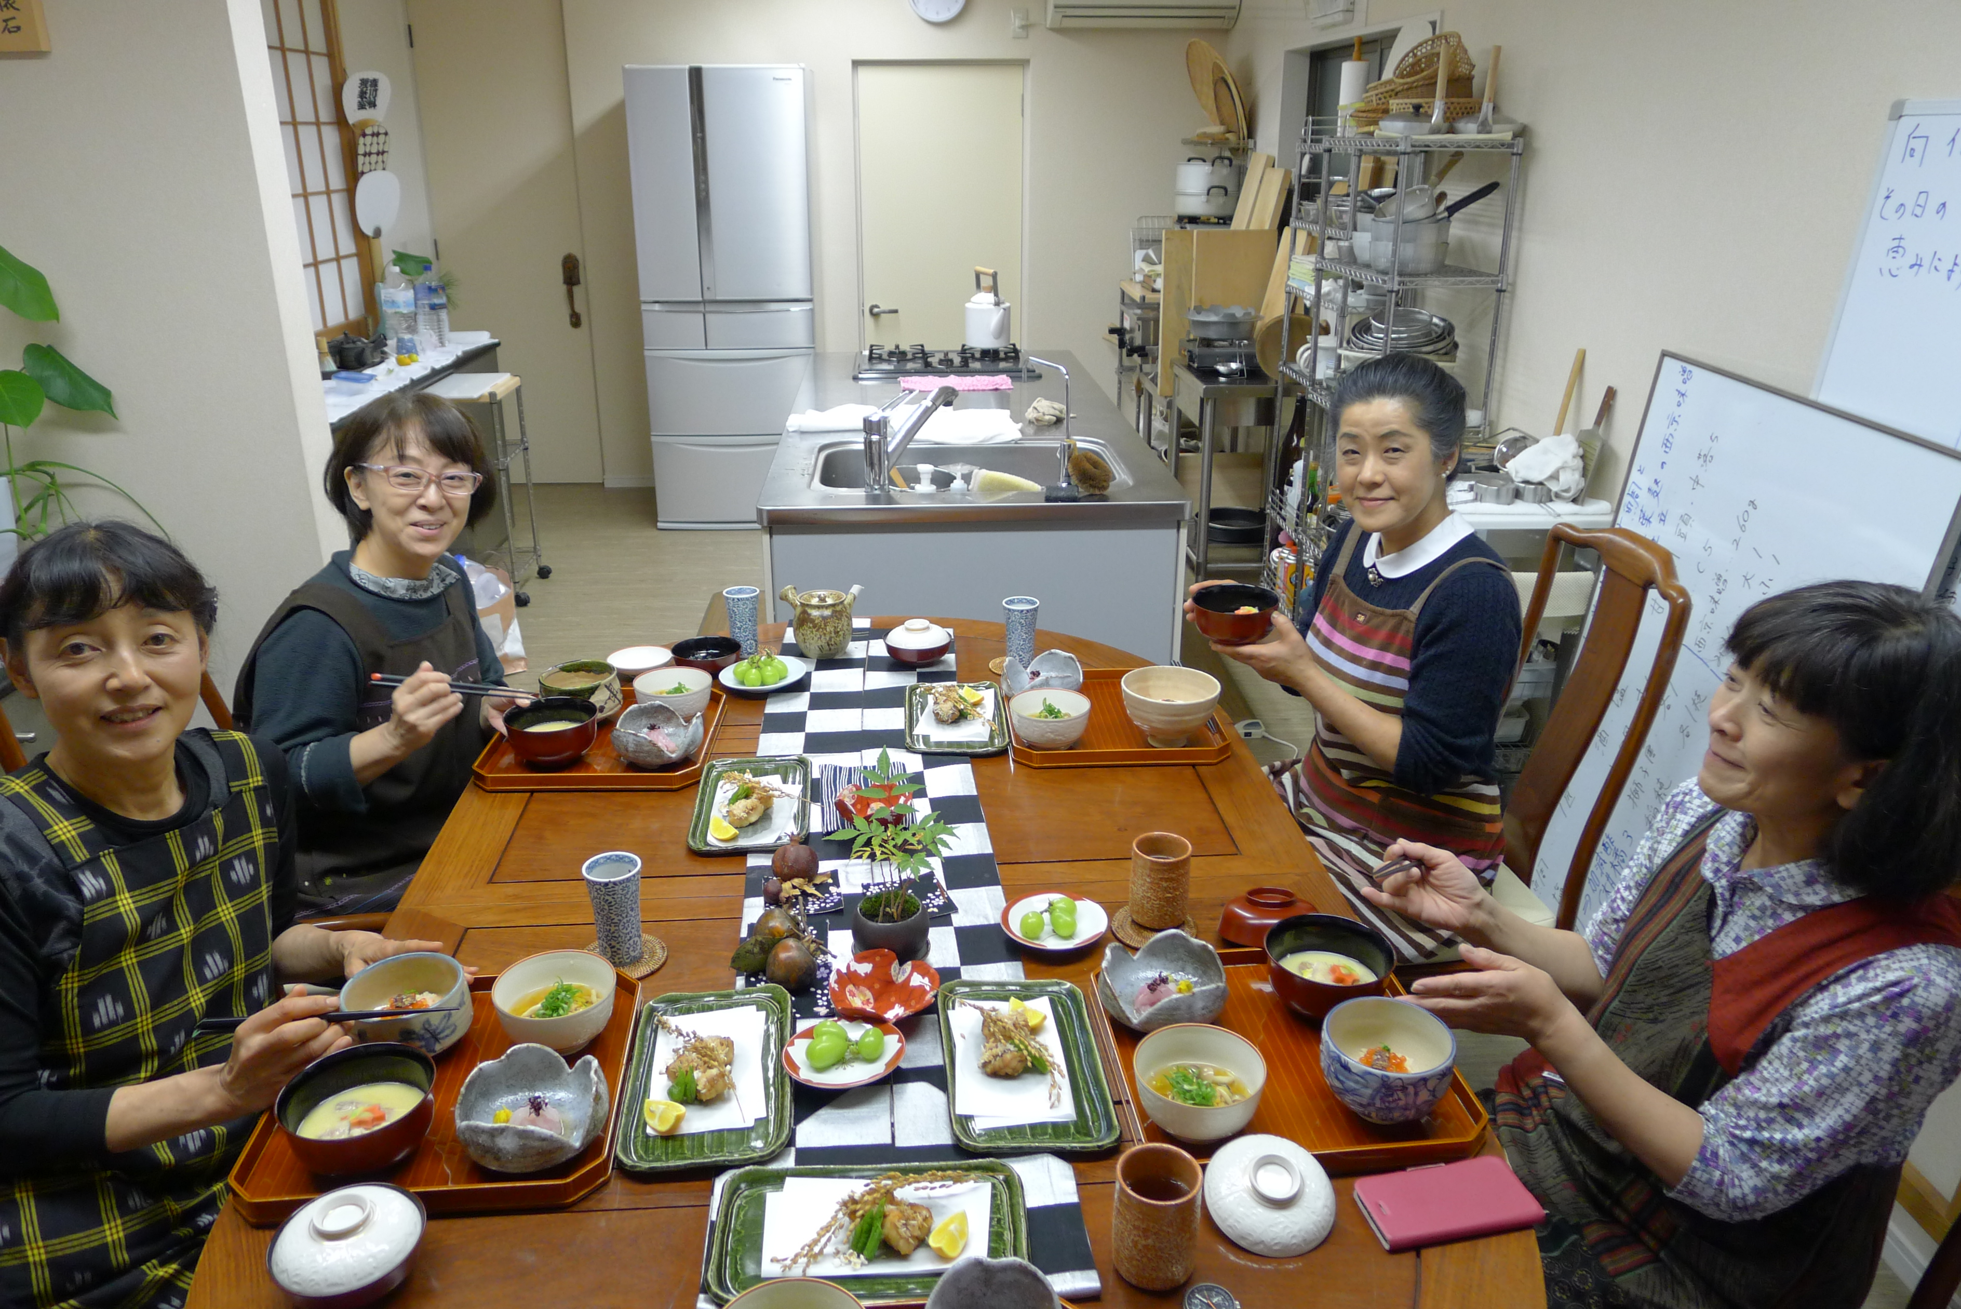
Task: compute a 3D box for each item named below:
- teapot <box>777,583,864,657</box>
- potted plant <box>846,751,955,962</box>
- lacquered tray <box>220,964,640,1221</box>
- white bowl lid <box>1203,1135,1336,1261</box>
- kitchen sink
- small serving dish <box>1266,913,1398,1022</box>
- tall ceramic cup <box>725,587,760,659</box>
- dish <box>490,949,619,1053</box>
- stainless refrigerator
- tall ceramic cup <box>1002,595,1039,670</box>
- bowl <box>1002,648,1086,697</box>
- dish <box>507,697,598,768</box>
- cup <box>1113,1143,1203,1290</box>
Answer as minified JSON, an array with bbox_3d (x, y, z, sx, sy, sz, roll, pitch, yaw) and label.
[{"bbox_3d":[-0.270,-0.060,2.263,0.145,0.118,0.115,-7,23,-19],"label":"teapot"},{"bbox_3d":[-0.096,0.211,1.412,0.140,0.236,0.125,0,21,0],"label":"potted plant"},{"bbox_3d":[-0.485,0.399,1.222,0.309,0.024,0.303,-2,22,-5],"label":"lacquered tray"},{"bbox_3d":[0.241,0.437,1.076,0.107,0.028,0.107,0,38,0],"label":"white bowl lid"},{"bbox_3d":[-0.028,-0.352,3.065,0.700,0.190,0.520,-1,21,-3],"label":"kitchen sink"},{"bbox_3d":[0.353,0.328,1.332,0.127,0.068,0.127,0,21,0],"label":"small serving dish"},{"bbox_3d":[-0.411,-0.058,2.279,0.063,0.115,0.063,-1,21,-4],"label":"tall ceramic cup"},{"bbox_3d":[-0.417,0.351,1.294,0.119,0.059,0.119,0,21,0],"label":"dish"},{"bbox_3d":[-1.045,-1.524,5.639,0.685,1.818,0.700,-1,21,-4],"label":"stainless refrigerator"},{"bbox_3d":[0.068,-0.033,2.190,0.061,0.113,0.061,0,21,0],"label":"tall ceramic cup"},{"bbox_3d":[0.097,0.042,2.076,0.130,0.063,0.130,-1,21,-4],"label":"bowl"},{"bbox_3d":[-0.607,0.117,1.864,0.127,0.068,0.127,0,21,0],"label":"dish"},{"bbox_3d":[0.141,0.446,1.038,0.067,0.088,0.067,0,21,0],"label":"cup"}]

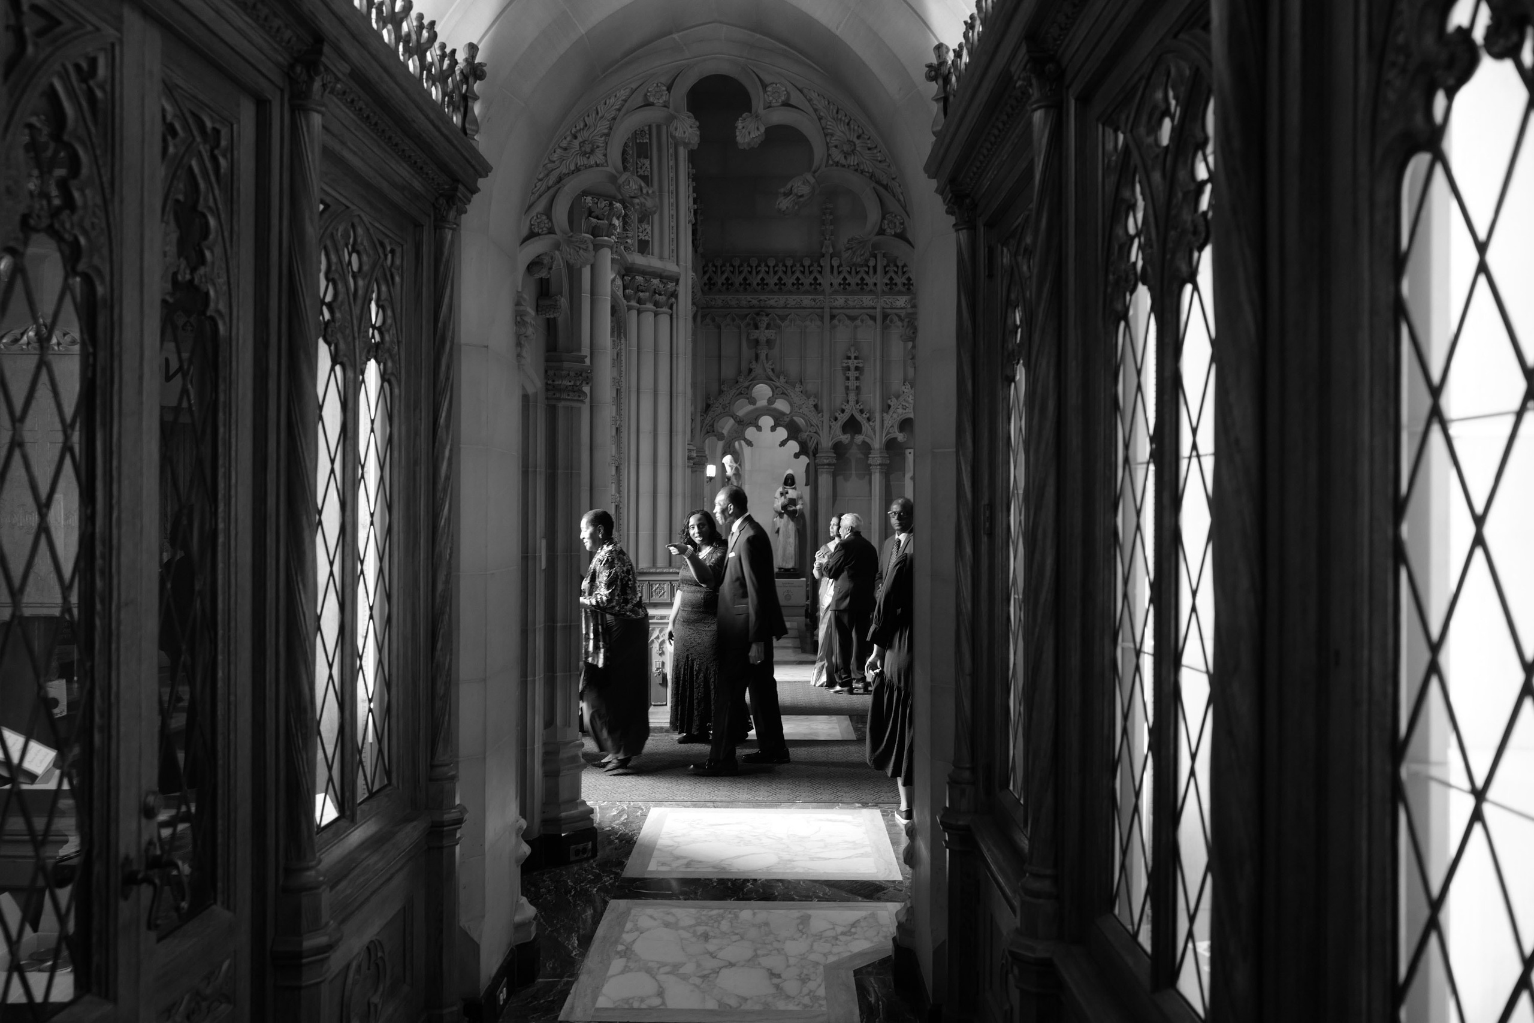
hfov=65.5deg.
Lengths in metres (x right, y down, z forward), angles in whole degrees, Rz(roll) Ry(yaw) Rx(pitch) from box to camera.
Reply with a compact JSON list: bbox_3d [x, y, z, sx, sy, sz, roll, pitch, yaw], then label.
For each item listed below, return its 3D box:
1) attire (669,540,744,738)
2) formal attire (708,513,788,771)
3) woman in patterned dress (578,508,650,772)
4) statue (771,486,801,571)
[{"bbox_3d":[-0.410,0.928,8.600,0.480,1.400,0.400,0,0,37],"label":"attire"},{"bbox_3d":[-0.120,0.810,7.530,0.460,1.600,0.500,0,0,-23],"label":"formal attire"},{"bbox_3d":[-0.985,0.800,7.500,0.490,1.630,0.500,0,0,-6],"label":"woman in patterned dress"},{"bbox_3d":[0.225,0.160,13.200,0.330,1.030,0.280,0,0,1],"label":"statue"}]

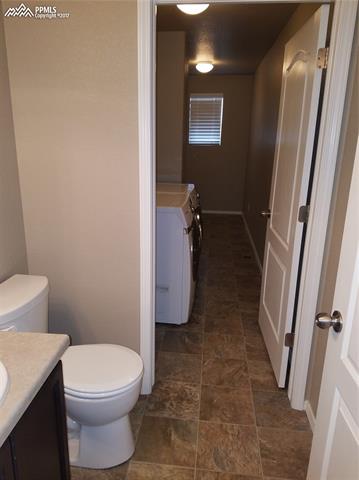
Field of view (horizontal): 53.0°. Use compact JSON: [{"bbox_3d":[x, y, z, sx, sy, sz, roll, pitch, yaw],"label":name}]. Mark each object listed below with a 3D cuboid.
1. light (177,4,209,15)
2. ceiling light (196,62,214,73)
[{"bbox_3d":[0.104,-1.743,2.650,0.270,0.130,0.270,3,17,5],"label":"light"},{"bbox_3d":[0.364,-2.486,5.180,0.270,0.130,0.270,3,17,5],"label":"ceiling light"}]

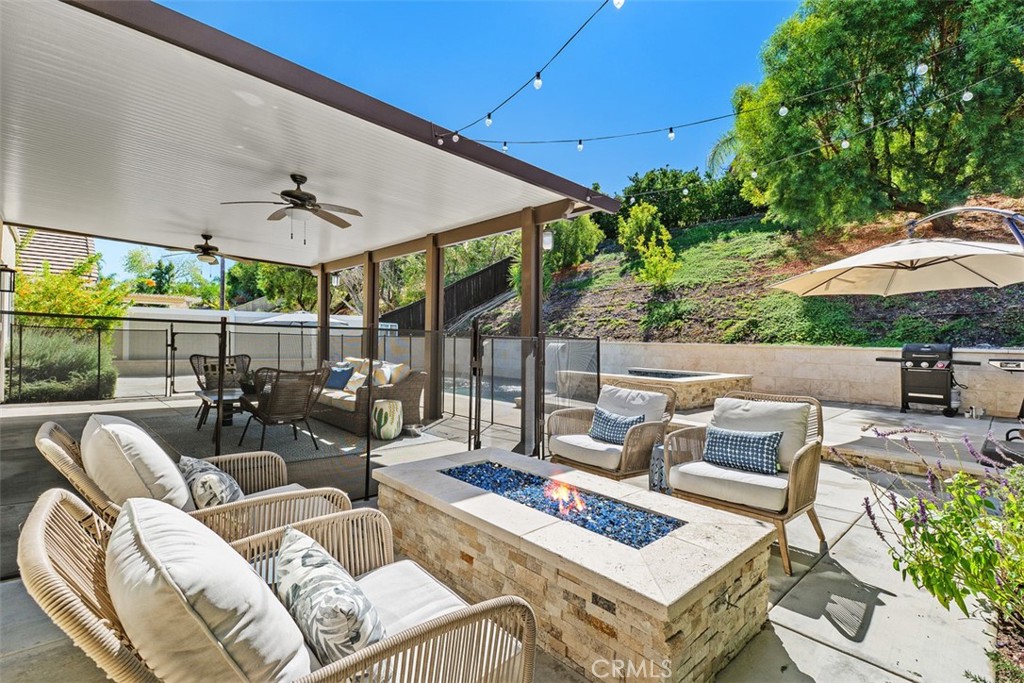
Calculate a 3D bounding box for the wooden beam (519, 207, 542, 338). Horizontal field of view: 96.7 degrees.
[{"bbox_3d":[0.213,-0.122,4.850,0.170,2.612,0.170,-1,2,-44],"label":"wooden beam"}]

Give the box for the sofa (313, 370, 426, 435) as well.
[{"bbox_3d":[-2.200,0.738,6.570,0.920,0.780,2.000,-1,2,-44],"label":"sofa"}]

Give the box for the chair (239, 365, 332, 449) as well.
[{"bbox_3d":[-2.560,0.727,5.090,0.770,0.870,0.720,-1,2,-40],"label":"chair"}]

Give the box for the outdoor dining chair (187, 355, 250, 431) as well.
[{"bbox_3d":[-4.270,0.673,6.680,0.770,0.880,0.720,-1,2,-44],"label":"outdoor dining chair"}]

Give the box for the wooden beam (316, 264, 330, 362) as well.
[{"bbox_3d":[-3.790,-0.246,9.150,0.170,2.604,0.170,-1,2,-44],"label":"wooden beam"}]

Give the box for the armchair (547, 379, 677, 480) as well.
[{"bbox_3d":[0.790,0.801,3.660,0.760,0.830,0.740,-1,2,-40],"label":"armchair"}]

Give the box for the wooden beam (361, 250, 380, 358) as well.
[{"bbox_3d":[-2.393,-0.209,7.750,0.170,2.613,0.170,-1,2,-44],"label":"wooden beam"}]

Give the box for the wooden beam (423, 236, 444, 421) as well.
[{"bbox_3d":[-1.093,-0.173,6.380,0.170,2.625,0.170,-1,2,-44],"label":"wooden beam"}]

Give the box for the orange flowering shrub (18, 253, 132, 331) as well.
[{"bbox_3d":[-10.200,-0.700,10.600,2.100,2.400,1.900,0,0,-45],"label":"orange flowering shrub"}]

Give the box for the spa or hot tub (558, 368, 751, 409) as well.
[{"bbox_3d":[2.500,0.786,8.220,2.200,0.430,2.500,-1,2,-41],"label":"spa or hot tub"}]

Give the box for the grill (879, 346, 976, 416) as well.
[{"bbox_3d":[6.350,0.529,7.000,0.550,1.050,1.150,-1,2,-45],"label":"grill"}]

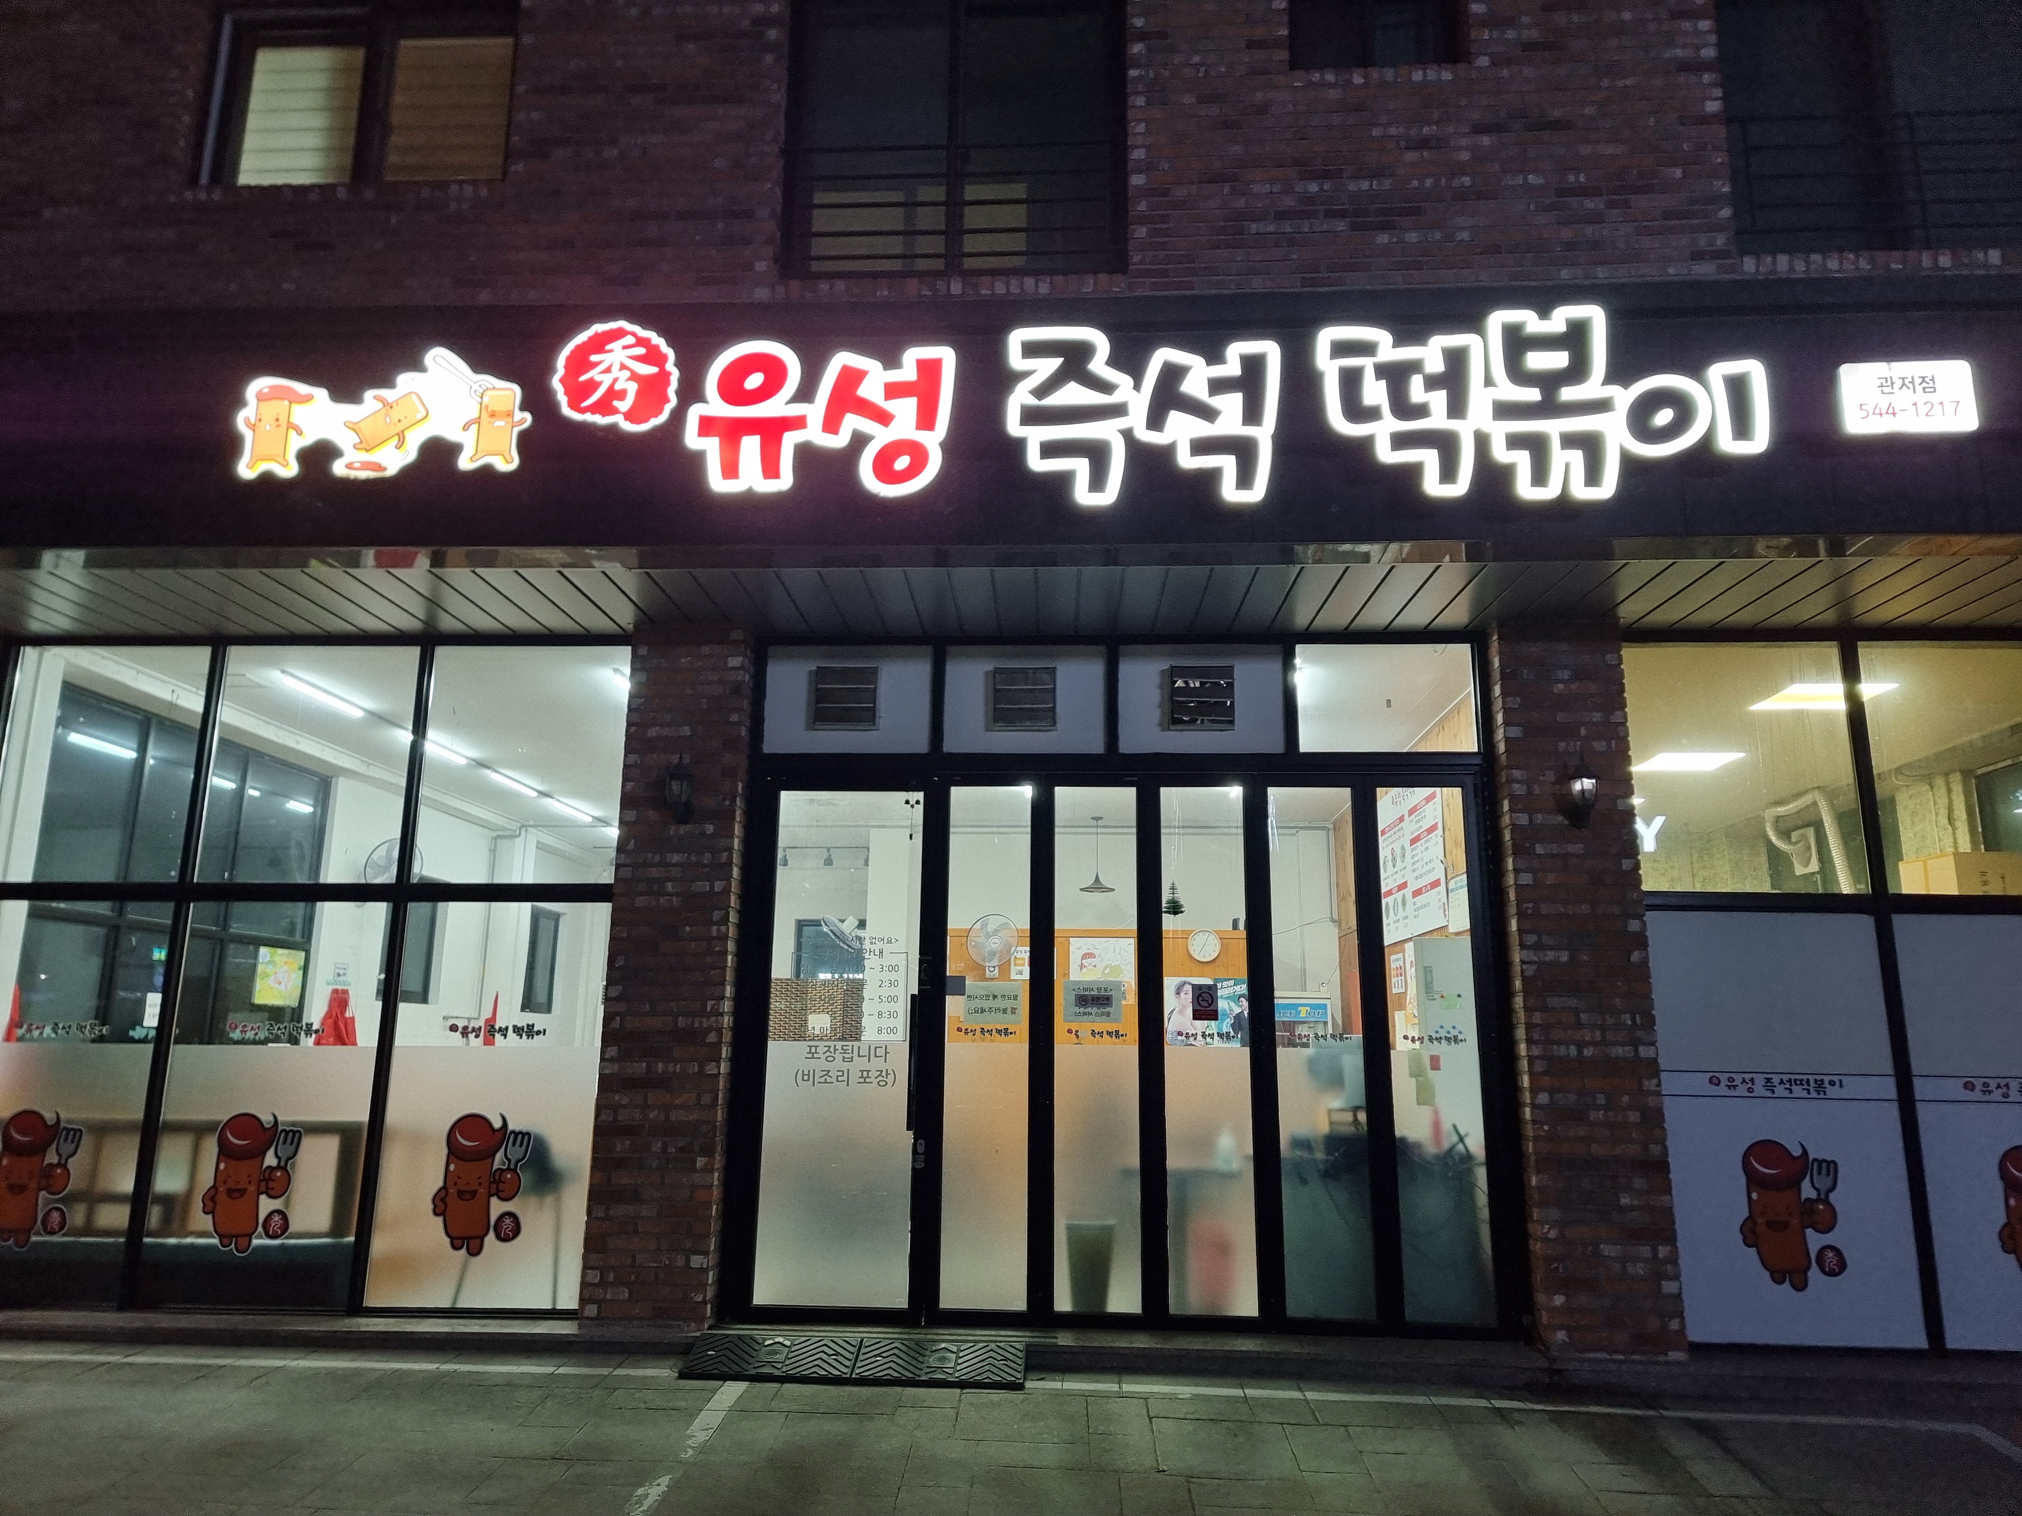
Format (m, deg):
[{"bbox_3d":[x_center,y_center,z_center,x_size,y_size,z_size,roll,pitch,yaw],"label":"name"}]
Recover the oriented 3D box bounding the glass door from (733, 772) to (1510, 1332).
[{"bbox_3d":[0.520,1.403,6.999,3.707,2.710,0.070,0,-12,3],"label":"glass door"}]

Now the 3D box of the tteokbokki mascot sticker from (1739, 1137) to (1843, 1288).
[{"bbox_3d":[3.699,2.168,6.658,0.474,0.704,0.010,0,-12,3],"label":"tteokbokki mascot sticker"}]

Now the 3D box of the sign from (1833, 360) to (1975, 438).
[{"bbox_3d":[3.807,-1.516,5.977,0.551,0.318,0.100,0,-12,3],"label":"sign"}]

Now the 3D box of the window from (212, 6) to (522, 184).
[{"bbox_3d":[-3.412,-3.531,7.526,1.521,1.085,0.090,0,-12,3],"label":"window"}]

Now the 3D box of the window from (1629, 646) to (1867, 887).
[{"bbox_3d":[3.692,0.042,7.119,1.137,1.300,0.040,0,-12,3],"label":"window"}]

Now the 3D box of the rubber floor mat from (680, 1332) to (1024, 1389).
[{"bbox_3d":[-0.671,2.632,6.116,1.467,0.107,0.310,0,-12,3],"label":"rubber floor mat"}]

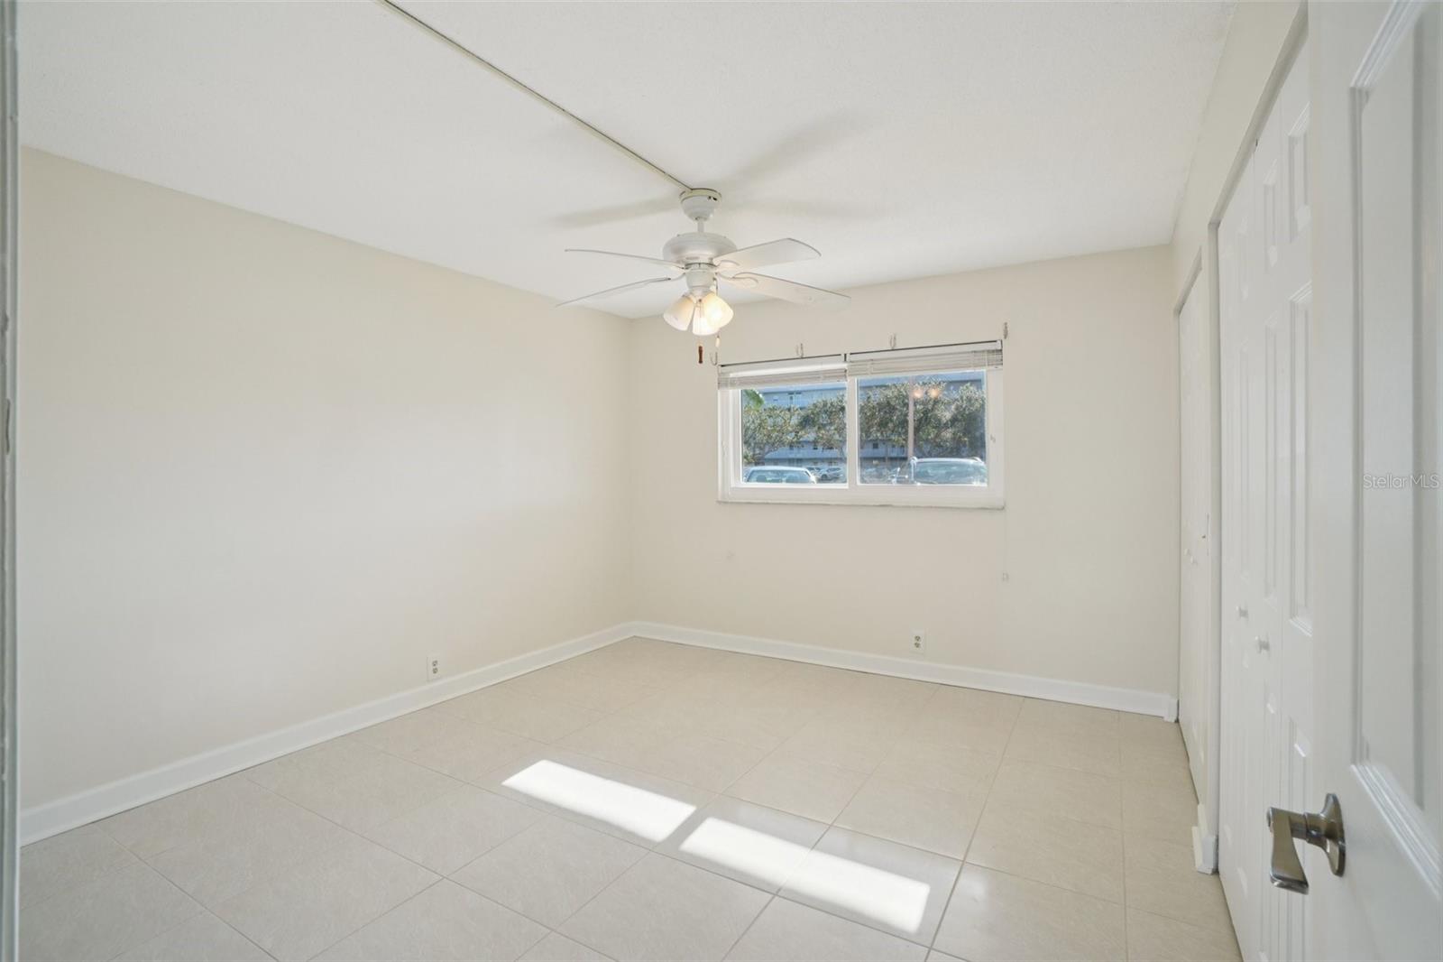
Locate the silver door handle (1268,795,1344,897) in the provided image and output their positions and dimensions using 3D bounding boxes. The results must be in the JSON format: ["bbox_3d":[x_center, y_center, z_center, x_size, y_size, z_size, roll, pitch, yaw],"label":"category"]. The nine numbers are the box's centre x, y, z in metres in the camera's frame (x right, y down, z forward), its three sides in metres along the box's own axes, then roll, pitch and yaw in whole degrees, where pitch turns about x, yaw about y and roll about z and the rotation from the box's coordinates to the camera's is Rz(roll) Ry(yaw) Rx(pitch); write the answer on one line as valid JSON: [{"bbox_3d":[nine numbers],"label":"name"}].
[{"bbox_3d":[0.520,0.323,0.571,0.052,0.066,0.133,0,1,32],"label":"silver door handle"}]

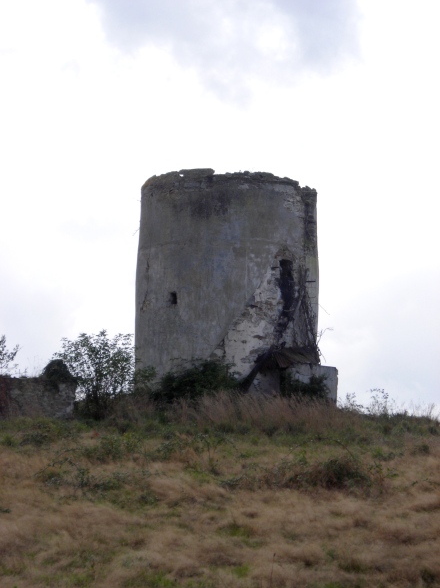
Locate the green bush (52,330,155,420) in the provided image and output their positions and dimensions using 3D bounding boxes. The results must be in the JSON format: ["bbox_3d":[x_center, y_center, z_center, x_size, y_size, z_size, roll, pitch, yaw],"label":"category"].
[{"bbox_3d":[-3.960,2.713,66.500,3.300,3.050,2.800,0,-7,0],"label":"green bush"}]

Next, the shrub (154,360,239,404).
[{"bbox_3d":[-0.788,2.953,66.200,2.800,1.550,1.700,0,-7,0],"label":"shrub"}]

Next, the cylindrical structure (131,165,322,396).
[{"bbox_3d":[0.581,-0.229,69.500,7.000,8.300,7.000,0,-7,0],"label":"cylindrical structure"}]

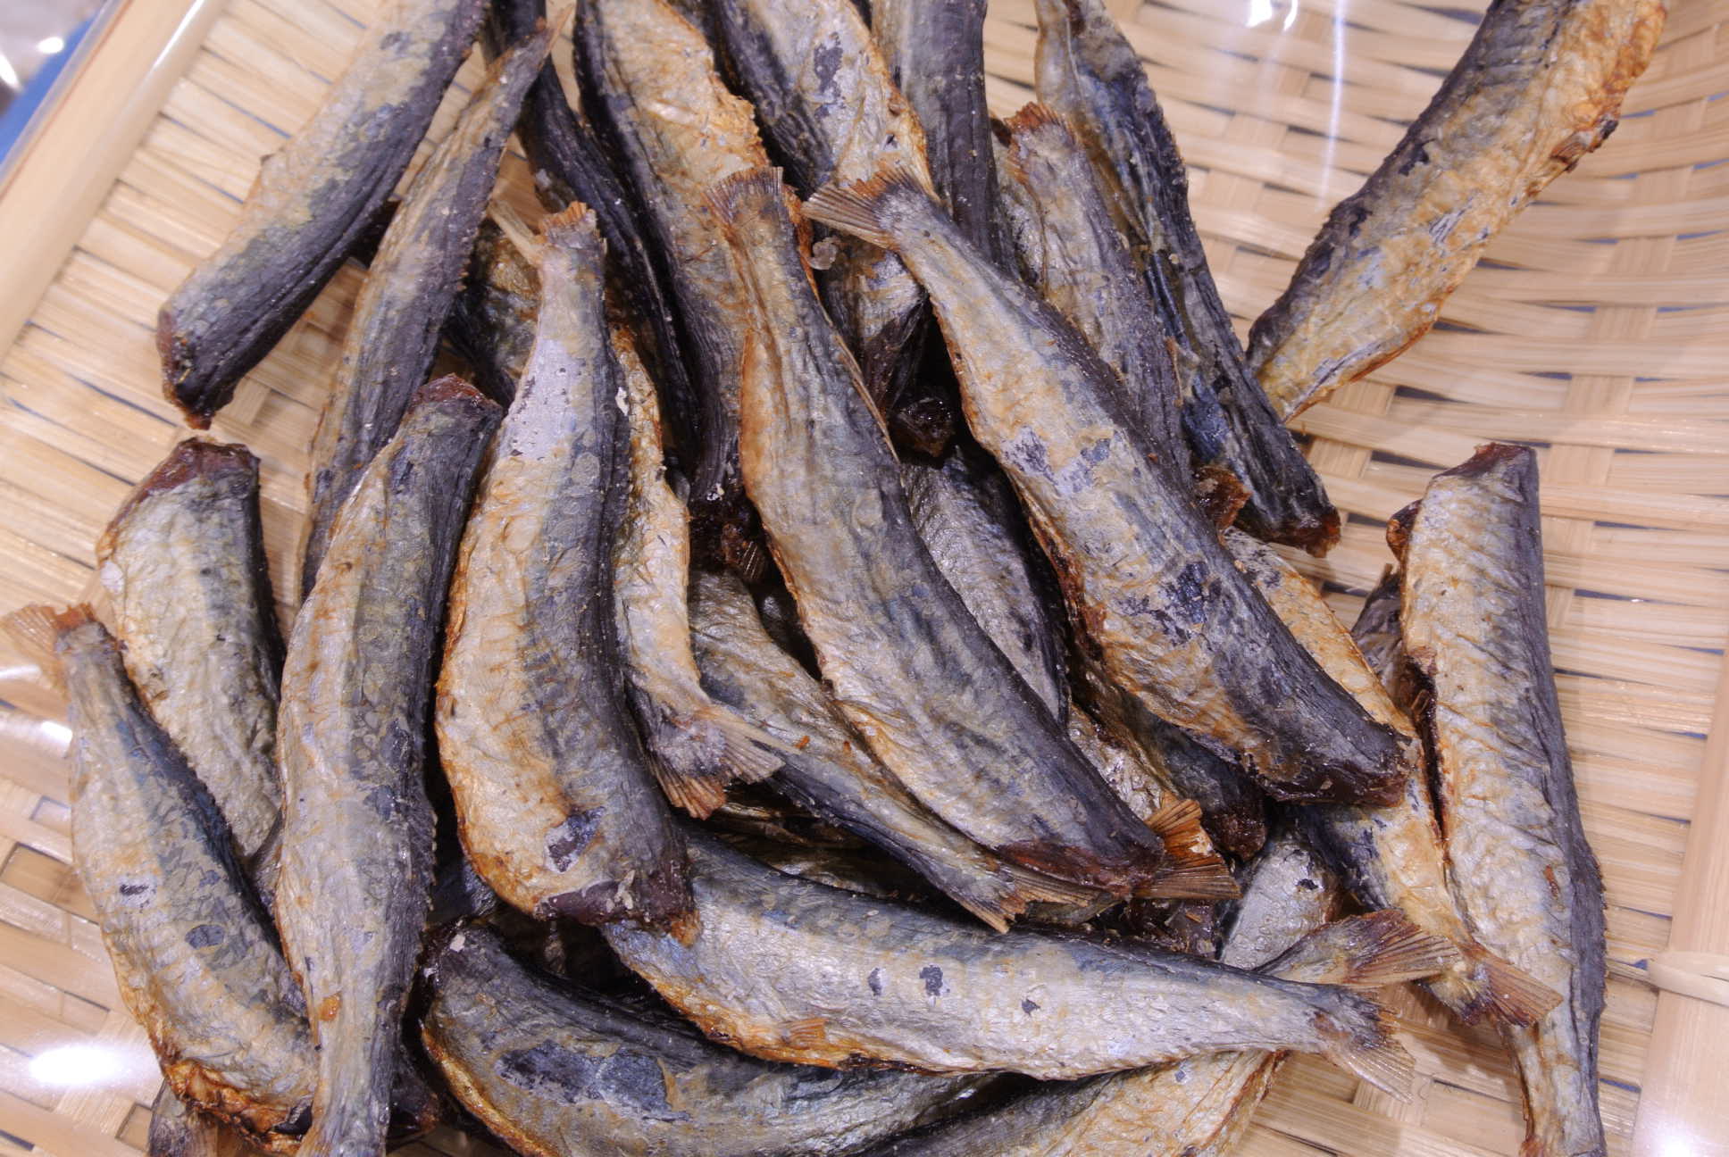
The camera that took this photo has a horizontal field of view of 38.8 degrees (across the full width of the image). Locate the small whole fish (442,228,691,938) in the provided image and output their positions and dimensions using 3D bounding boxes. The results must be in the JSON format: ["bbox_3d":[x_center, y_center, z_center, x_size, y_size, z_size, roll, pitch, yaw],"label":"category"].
[{"bbox_3d":[-0.041,-0.004,0.341,0.034,0.021,0.104,-8,72,12],"label":"small whole fish"}]

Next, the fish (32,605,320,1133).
[{"bbox_3d":[-0.096,0.038,0.339,0.026,0.017,0.080,-26,73,-6],"label":"fish"}]

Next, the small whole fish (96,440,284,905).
[{"bbox_3d":[-0.108,0.028,0.406,0.028,0.020,0.112,-11,67,-5],"label":"small whole fish"}]

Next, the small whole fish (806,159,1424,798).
[{"bbox_3d":[0.035,-0.015,0.402,0.032,0.022,0.143,-34,71,-13],"label":"small whole fish"}]

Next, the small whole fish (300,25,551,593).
[{"bbox_3d":[-0.080,-0.045,0.430,0.022,0.026,0.129,9,67,4],"label":"small whole fish"}]

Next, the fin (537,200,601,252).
[{"bbox_3d":[-0.043,-0.051,0.357,0.009,0.004,0.008,3,72,1],"label":"fin"}]

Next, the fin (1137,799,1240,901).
[{"bbox_3d":[0.044,0.037,0.334,0.015,0.004,0.015,12,69,-2],"label":"fin"}]

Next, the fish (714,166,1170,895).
[{"bbox_3d":[0.010,-0.009,0.344,0.031,0.020,0.118,-33,74,17],"label":"fish"}]

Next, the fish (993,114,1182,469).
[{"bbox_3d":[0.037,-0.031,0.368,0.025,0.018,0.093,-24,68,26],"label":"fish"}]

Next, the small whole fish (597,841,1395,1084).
[{"bbox_3d":[0.021,0.066,0.372,0.124,0.022,0.032,12,68,5],"label":"small whole fish"}]

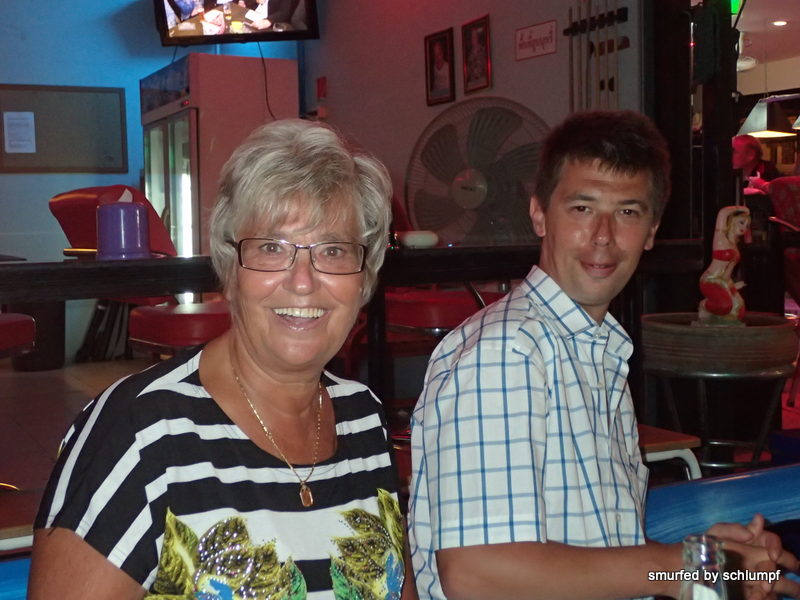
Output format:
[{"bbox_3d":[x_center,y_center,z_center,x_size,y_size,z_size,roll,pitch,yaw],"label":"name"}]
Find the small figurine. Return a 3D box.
[{"bbox_3d":[0.813,-0.085,2.680,0.130,0.300,0.110,1,5,38],"label":"small figurine"}]

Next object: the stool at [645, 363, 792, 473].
[{"bbox_3d":[0.818,0.511,2.722,0.375,0.700,0.375,-1,4,0],"label":"stool"}]

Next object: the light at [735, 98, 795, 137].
[{"bbox_3d":[2.765,-1.373,8.000,0.330,0.280,0.330,-4,4,-32],"label":"light"}]

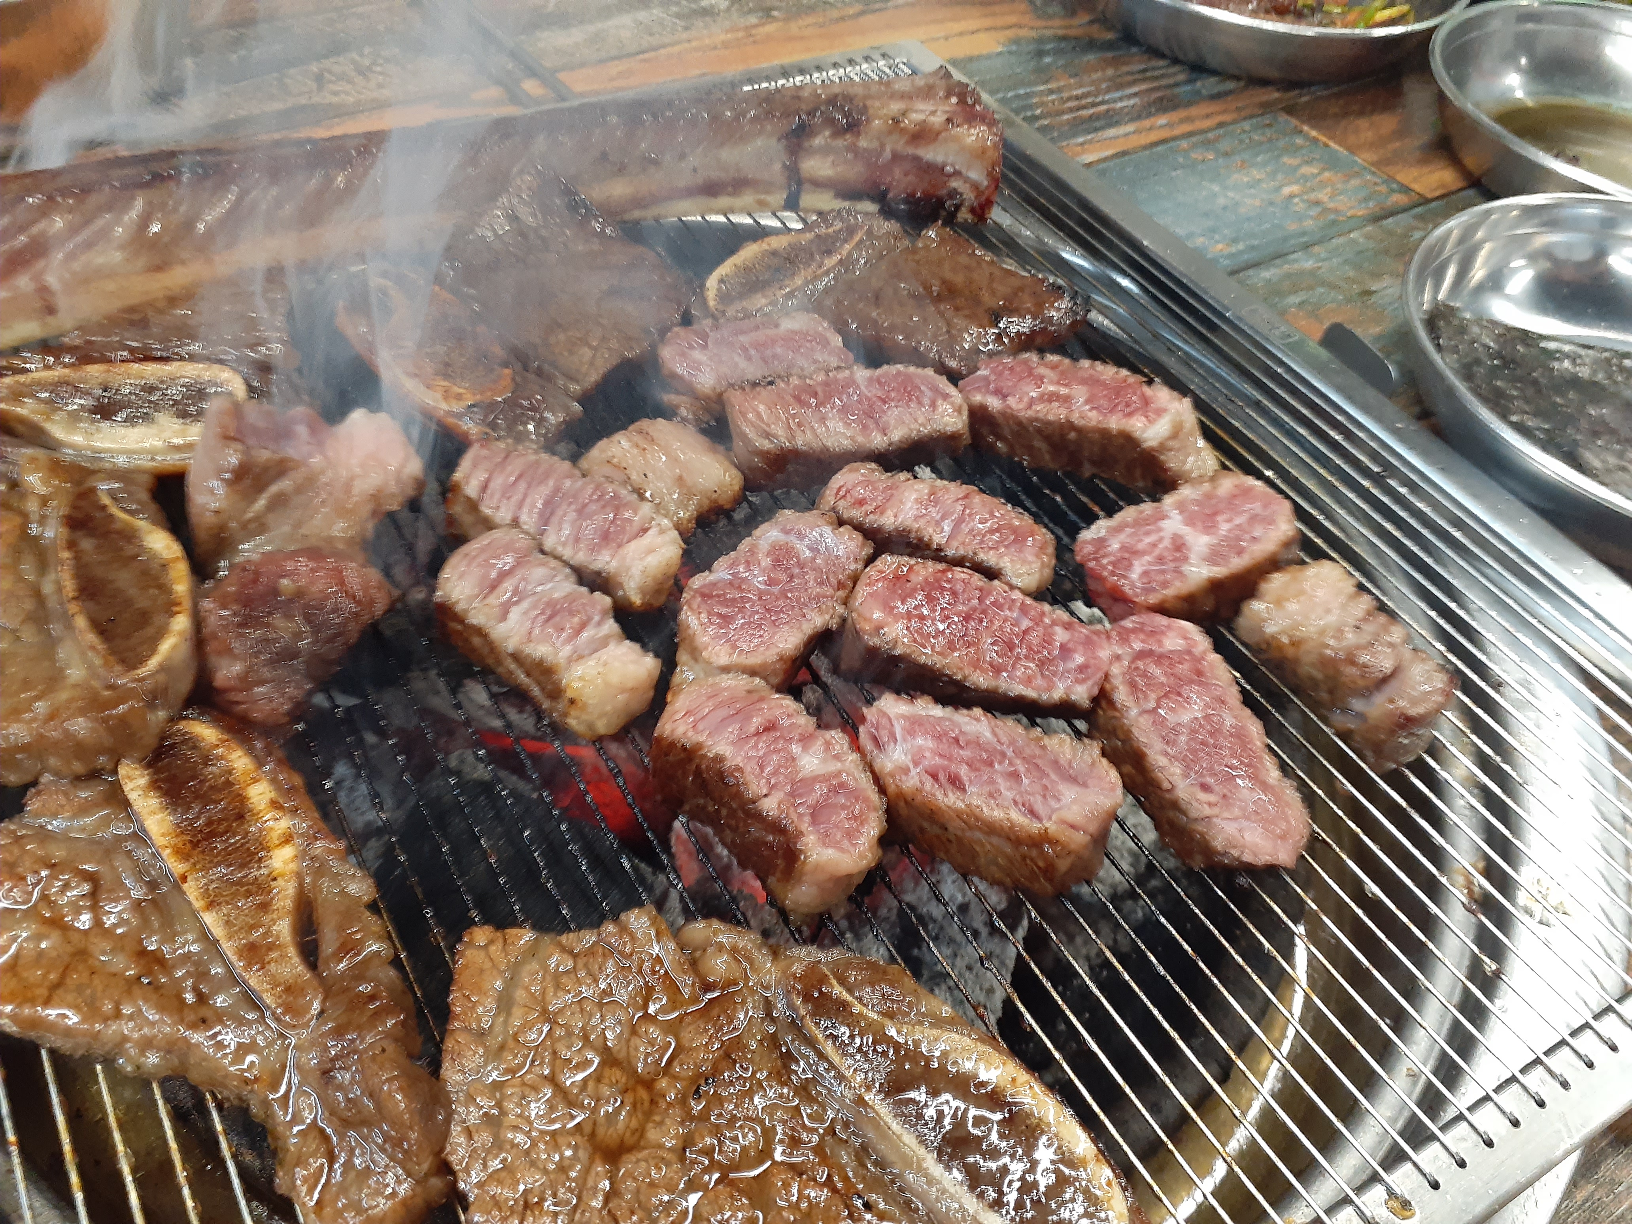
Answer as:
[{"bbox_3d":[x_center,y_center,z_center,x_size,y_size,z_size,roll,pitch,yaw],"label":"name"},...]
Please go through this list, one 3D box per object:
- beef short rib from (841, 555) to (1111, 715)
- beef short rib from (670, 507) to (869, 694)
[{"bbox_3d":[0.032,0.006,0.261,0.052,0.015,0.024,15,49,7],"label":"beef short rib"},{"bbox_3d":[-0.008,-0.002,0.249,0.024,0.015,0.044,28,50,17],"label":"beef short rib"}]

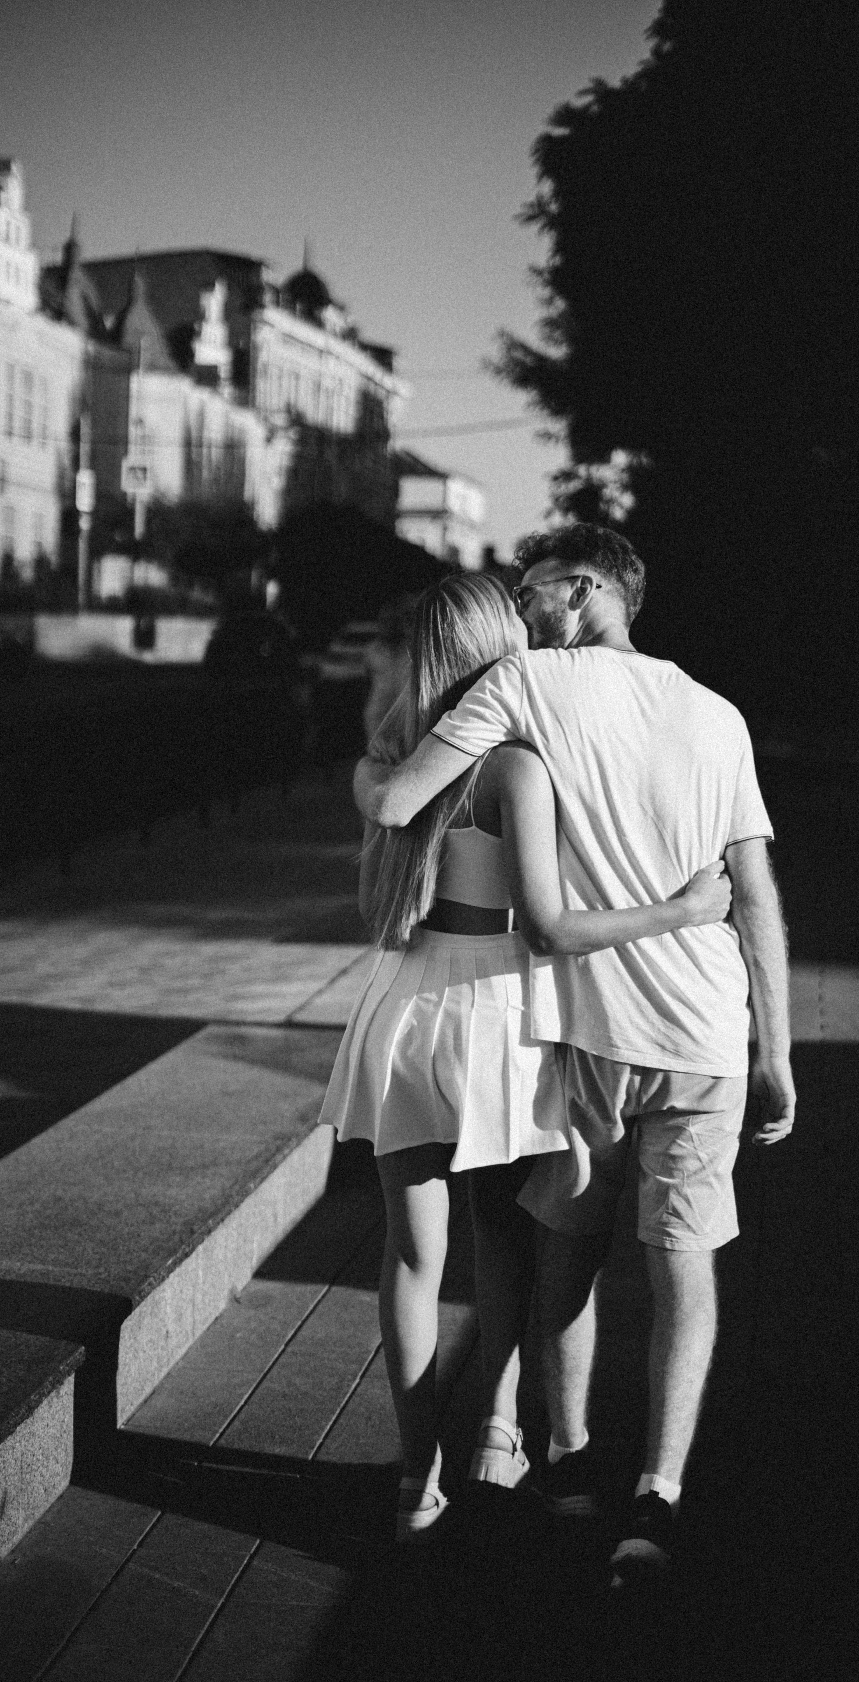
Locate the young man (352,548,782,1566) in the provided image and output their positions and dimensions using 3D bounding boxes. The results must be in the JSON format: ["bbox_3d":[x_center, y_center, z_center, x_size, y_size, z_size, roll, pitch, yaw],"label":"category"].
[{"bbox_3d":[0.252,0.330,4.144,0.760,1.780,0.560,0,5,1],"label":"young man"}]

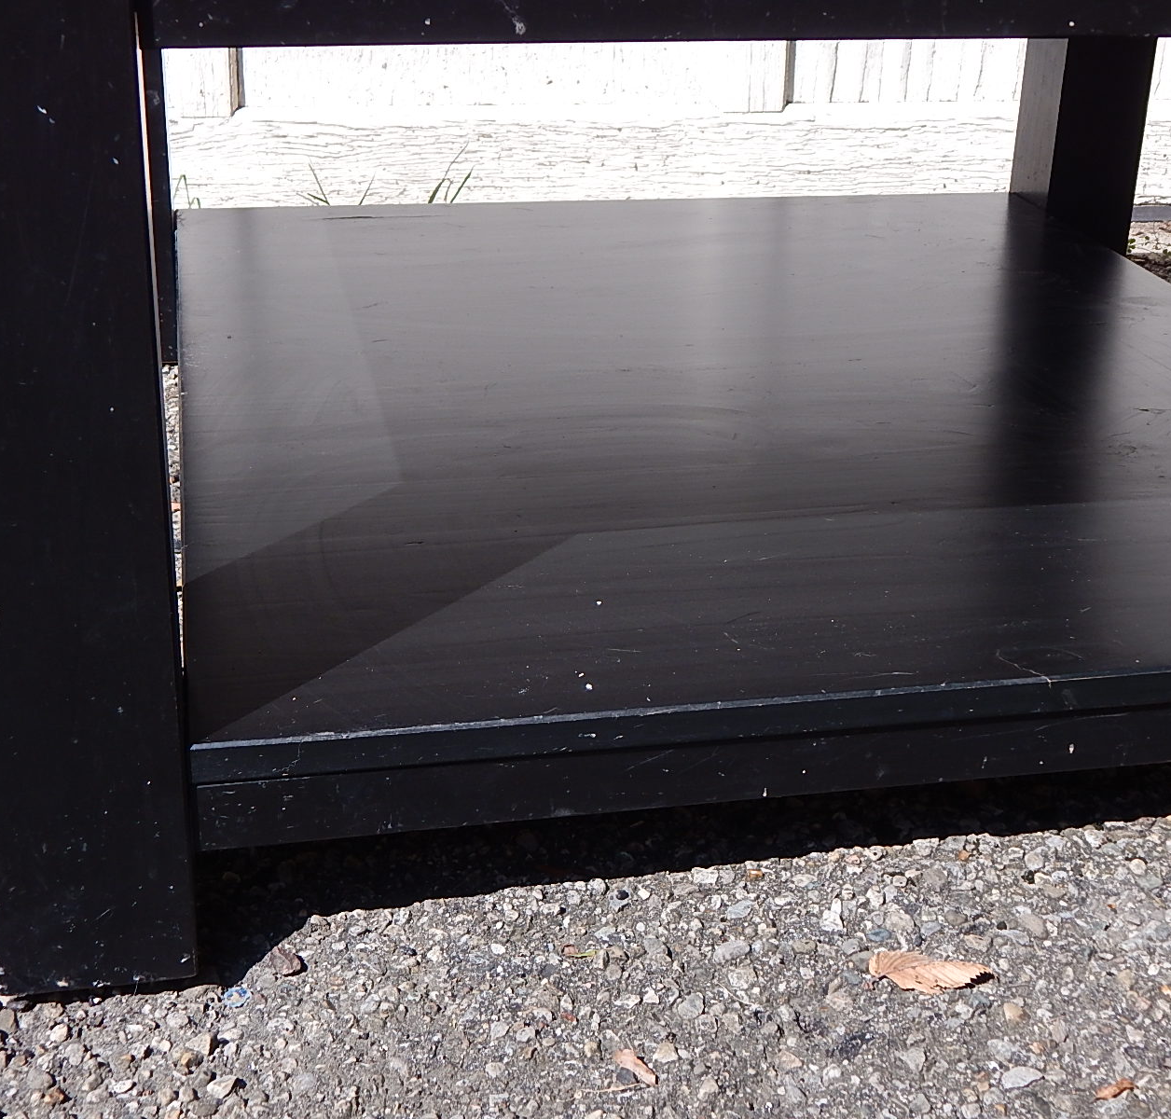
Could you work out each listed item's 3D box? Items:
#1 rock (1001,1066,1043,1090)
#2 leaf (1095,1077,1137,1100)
[{"bbox_3d":[0.172,0.205,0.731,0.018,0.007,0.011,-5,25,-15],"label":"rock"},{"bbox_3d":[0.208,0.208,0.727,0.018,0.006,0.008,-10,27,-25],"label":"leaf"}]

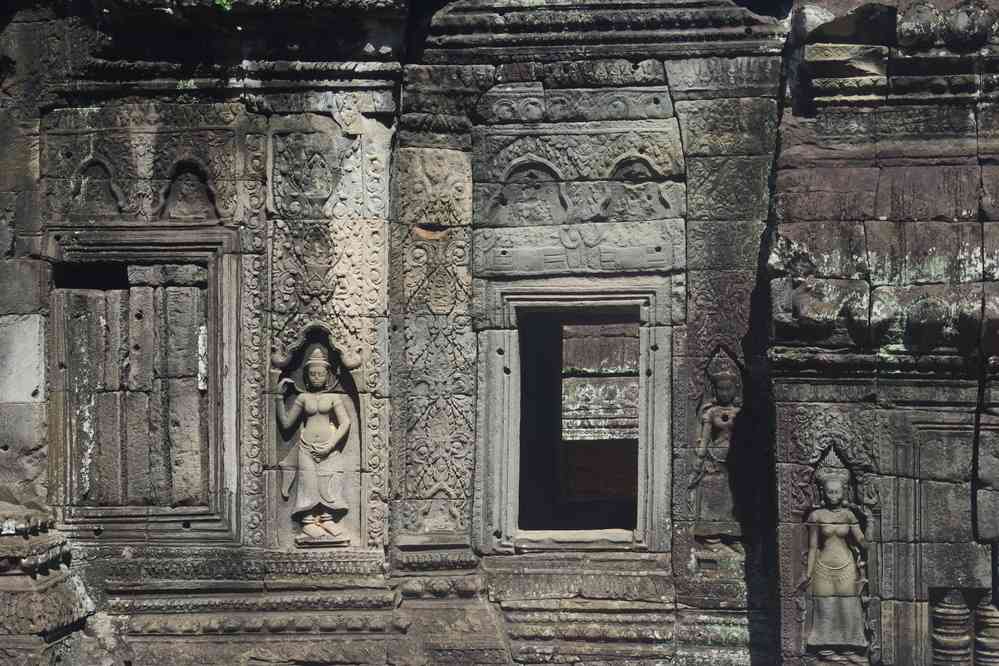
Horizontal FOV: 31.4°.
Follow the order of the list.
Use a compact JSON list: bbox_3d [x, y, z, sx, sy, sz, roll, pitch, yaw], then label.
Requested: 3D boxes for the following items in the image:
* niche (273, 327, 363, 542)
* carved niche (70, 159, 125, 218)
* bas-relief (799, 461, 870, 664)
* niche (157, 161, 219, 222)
[{"bbox_3d":[-0.835,0.468,8.100,0.417,1.025,0.160,0,0,2],"label":"niche"},{"bbox_3d":[-1.843,-0.662,8.140,0.247,0.274,0.090,0,0,2],"label":"carved niche"},{"bbox_3d":[1.448,1.002,7.700,0.302,0.858,0.150,0,0,2],"label":"bas-relief"},{"bbox_3d":[-1.422,-0.652,8.120,0.292,0.273,0.090,0,0,2],"label":"niche"}]

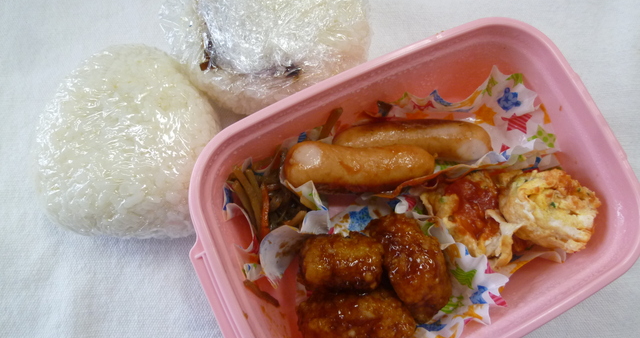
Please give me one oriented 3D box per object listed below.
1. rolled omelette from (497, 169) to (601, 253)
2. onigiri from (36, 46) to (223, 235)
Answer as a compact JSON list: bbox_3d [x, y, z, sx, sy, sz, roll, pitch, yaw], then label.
[{"bbox_3d":[0.110,0.021,0.216,0.039,0.032,0.038,20,77,0],"label":"rolled omelette"},{"bbox_3d":[-0.087,-0.013,0.207,0.080,0.046,0.090,5,78,-3],"label":"onigiri"}]

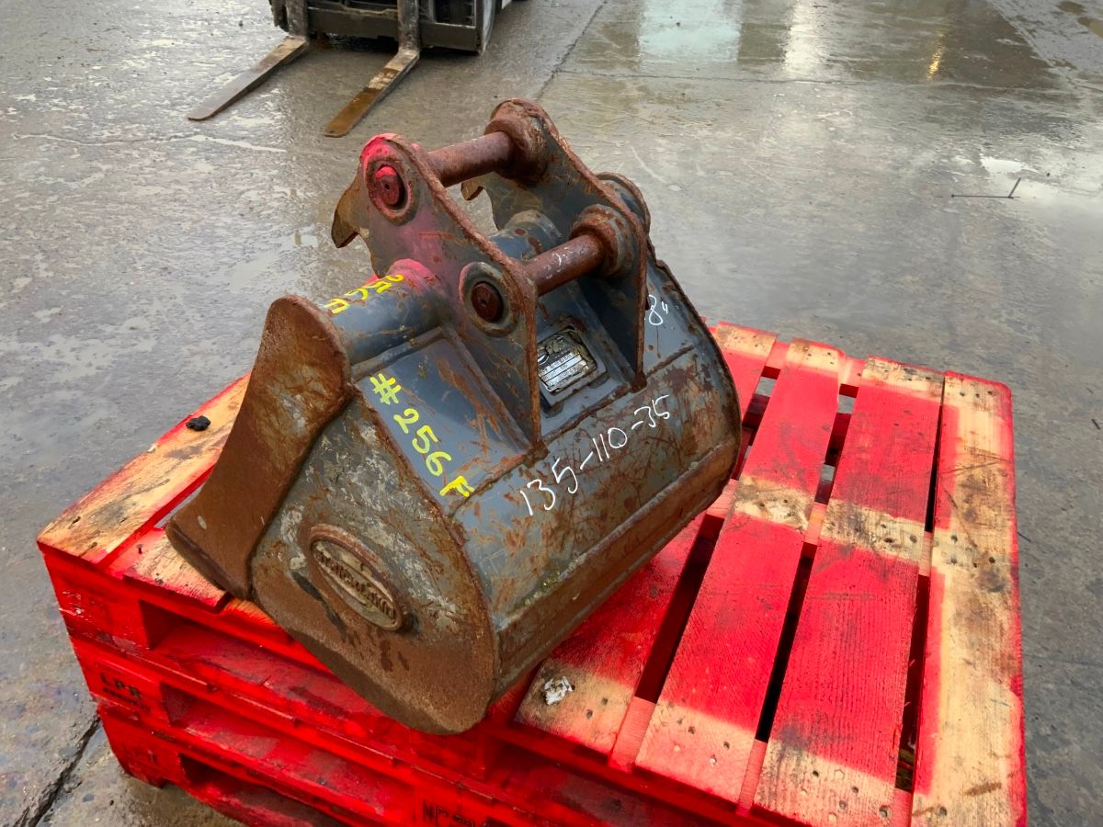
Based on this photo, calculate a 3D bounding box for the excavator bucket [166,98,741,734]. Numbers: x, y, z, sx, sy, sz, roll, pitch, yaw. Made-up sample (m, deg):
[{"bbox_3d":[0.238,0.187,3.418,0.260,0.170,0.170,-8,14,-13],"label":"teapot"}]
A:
[{"bbox_3d":[-0.126,-0.038,1.007,0.540,0.605,0.464,28,42,31],"label":"excavator bucket"}]

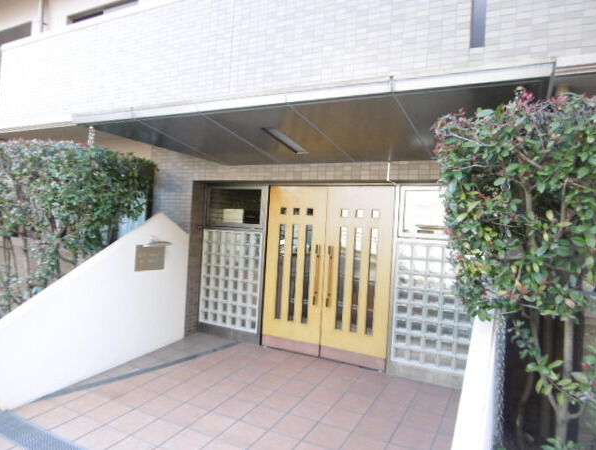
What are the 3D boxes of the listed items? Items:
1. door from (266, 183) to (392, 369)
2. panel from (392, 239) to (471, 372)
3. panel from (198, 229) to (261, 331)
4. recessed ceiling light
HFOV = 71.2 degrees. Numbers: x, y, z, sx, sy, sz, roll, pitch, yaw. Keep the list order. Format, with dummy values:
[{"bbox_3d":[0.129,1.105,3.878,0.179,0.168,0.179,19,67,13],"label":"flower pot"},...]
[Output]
[{"bbox_3d":[0.298,0.551,4.872,1.596,2.030,0.120,3,0,28],"label":"door"},{"bbox_3d":[1.457,0.838,4.309,0.899,1.283,0.100,3,0,28],"label":"panel"},{"bbox_3d":[-0.890,0.716,5.532,0.947,1.283,0.100,3,0,28],"label":"panel"},{"bbox_3d":[-0.107,-0.834,4.102,0.135,0.070,0.730,3,-8,28],"label":"recessed ceiling light"}]

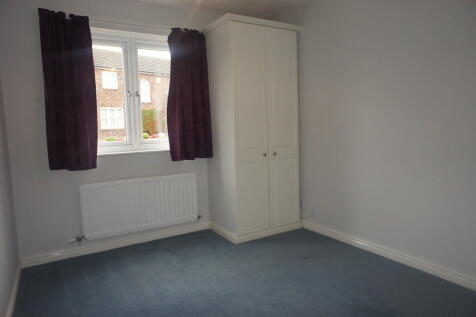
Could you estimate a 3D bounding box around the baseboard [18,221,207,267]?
[{"bbox_3d":[-1.121,0.856,3.228,1.796,0.080,0.019,-5,6,-30],"label":"baseboard"}]

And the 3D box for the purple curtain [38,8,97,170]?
[{"bbox_3d":[-1.475,-0.574,2.778,0.384,1.343,0.128,-5,6,-30],"label":"purple curtain"}]

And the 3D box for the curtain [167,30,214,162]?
[{"bbox_3d":[-0.495,-0.652,3.337,0.429,1.323,0.128,-5,6,-30],"label":"curtain"}]

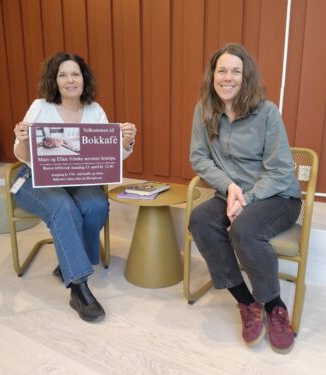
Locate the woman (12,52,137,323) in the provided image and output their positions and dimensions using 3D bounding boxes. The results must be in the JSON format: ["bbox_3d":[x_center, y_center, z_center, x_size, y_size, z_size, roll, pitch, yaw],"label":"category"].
[{"bbox_3d":[-0.465,-0.076,1.823,0.620,1.234,0.837,-3,14,-14],"label":"woman"}]

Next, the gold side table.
[{"bbox_3d":[-0.044,0.274,1.973,0.504,0.485,0.504,0,13,0],"label":"gold side table"}]

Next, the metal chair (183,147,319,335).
[{"bbox_3d":[0.492,0.189,1.754,0.523,0.754,0.576,8,15,29],"label":"metal chair"}]

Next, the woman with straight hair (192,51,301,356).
[{"bbox_3d":[0.394,-0.012,1.576,0.510,1.224,0.619,6,14,23],"label":"woman with straight hair"}]

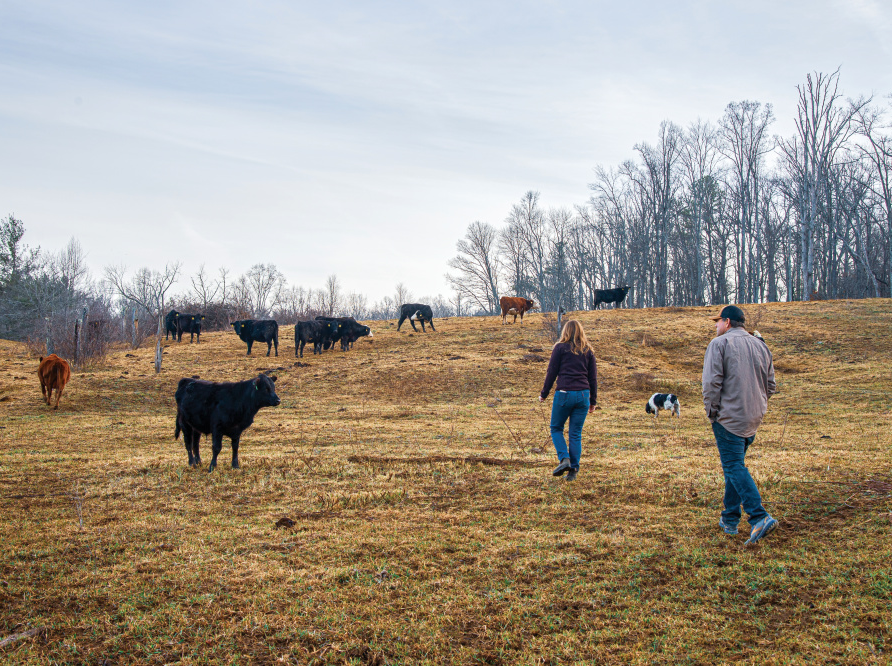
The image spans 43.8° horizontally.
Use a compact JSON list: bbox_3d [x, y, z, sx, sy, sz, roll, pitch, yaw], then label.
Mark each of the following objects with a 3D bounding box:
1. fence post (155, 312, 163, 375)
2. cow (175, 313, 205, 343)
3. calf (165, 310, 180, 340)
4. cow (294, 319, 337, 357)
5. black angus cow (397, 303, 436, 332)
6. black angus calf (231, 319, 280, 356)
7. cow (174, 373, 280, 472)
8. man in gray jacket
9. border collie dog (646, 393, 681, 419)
[{"bbox_3d":[-7.636,0.272,29.500,0.200,1.633,0.200,0,0,0],"label":"fence post"},{"bbox_3d":[-11.012,-0.192,47.500,1.700,1.240,0.620,0,0,44],"label":"cow"},{"bbox_3d":[-12.189,-0.323,49.500,0.600,1.359,1.750,0,0,-14],"label":"calf"},{"bbox_3d":[-4.547,0.183,38.700,0.620,1.272,1.750,0,0,43],"label":"cow"},{"bbox_3d":[-1.301,-0.662,49.000,1.700,1.235,0.750,0,0,0],"label":"black angus cow"},{"bbox_3d":[-6.603,0.182,38.500,1.800,1.265,0.650,0,0,22],"label":"black angus calf"},{"bbox_3d":[-2.642,1.062,13.400,1.500,1.170,0.520,0,0,35],"label":"cow"},{"bbox_3d":[2.241,0.683,8.450,0.580,1.792,0.520,0,0,-23],"label":"man in gray jacket"},{"bbox_3d":[4.112,1.371,21.000,0.720,0.473,0.280,0,0,30],"label":"border collie dog"}]

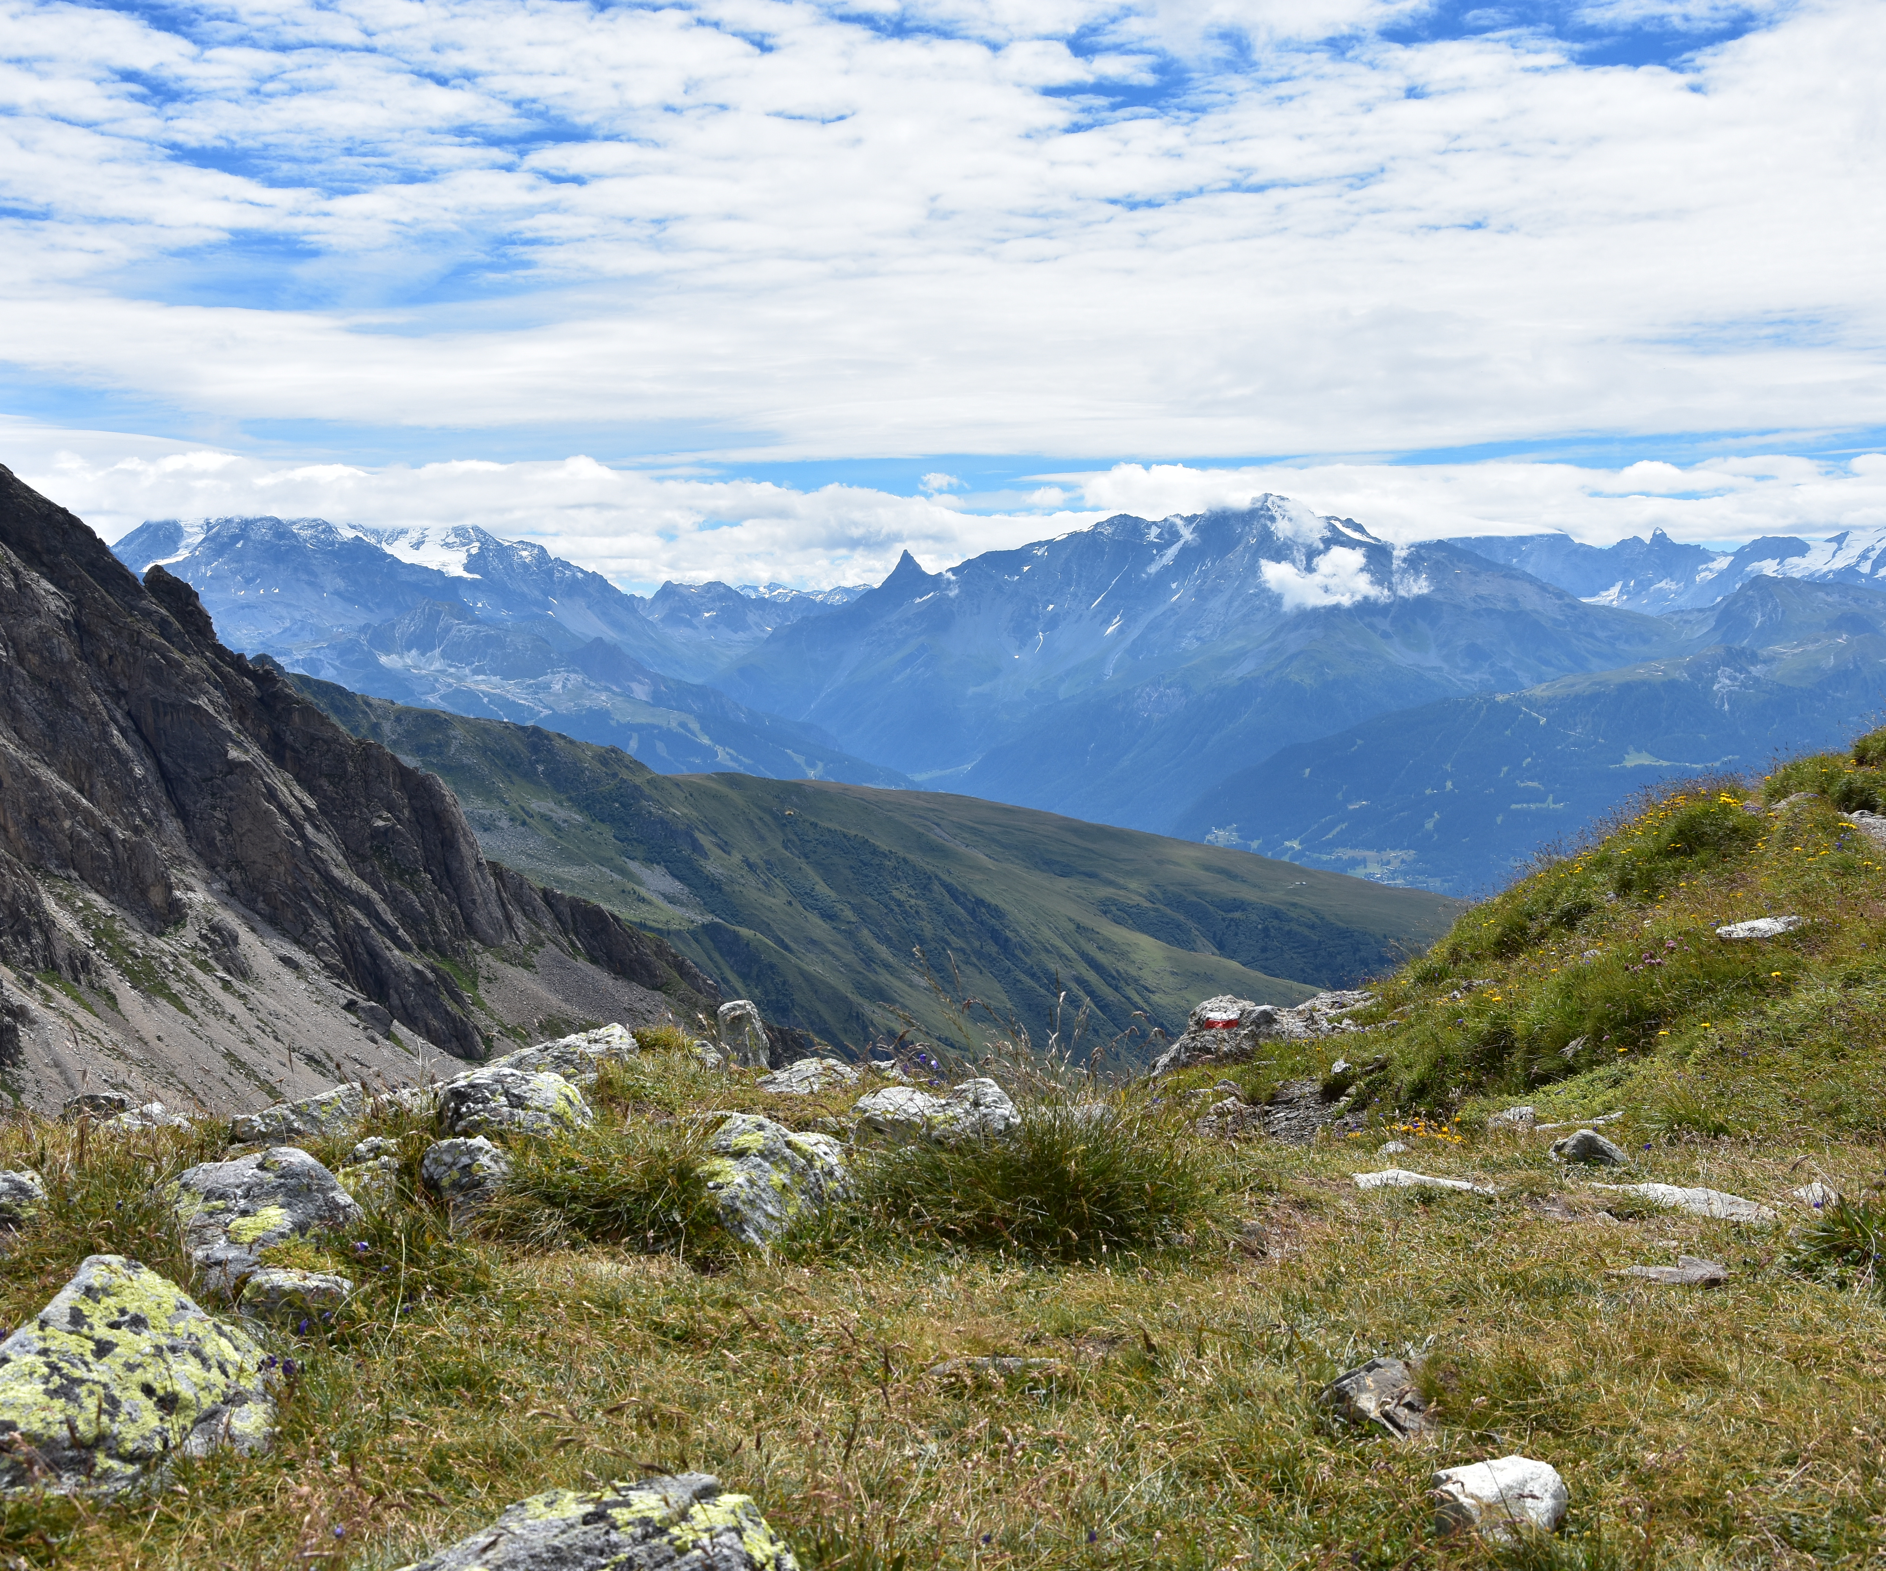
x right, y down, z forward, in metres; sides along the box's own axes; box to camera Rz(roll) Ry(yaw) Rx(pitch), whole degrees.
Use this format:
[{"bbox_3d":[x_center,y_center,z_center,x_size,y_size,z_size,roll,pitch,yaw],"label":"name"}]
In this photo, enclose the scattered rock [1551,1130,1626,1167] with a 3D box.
[{"bbox_3d":[2.163,1.214,9.200,0.265,0.110,0.220,1,2,13],"label":"scattered rock"}]

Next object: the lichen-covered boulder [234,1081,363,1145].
[{"bbox_3d":[-2.227,1.133,9.500,0.465,0.198,0.360,-1,2,-13],"label":"lichen-covered boulder"}]

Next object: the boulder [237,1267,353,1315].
[{"bbox_3d":[-1.452,1.122,6.160,0.262,0.091,0.200,-1,3,-13],"label":"boulder"}]

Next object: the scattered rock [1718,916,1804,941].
[{"bbox_3d":[3.181,0.549,10.701,0.359,0.080,0.220,1,3,17],"label":"scattered rock"}]

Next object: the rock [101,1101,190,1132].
[{"bbox_3d":[-2.417,1.007,8.359,0.280,0.100,0.210,-1,3,-16],"label":"rock"}]

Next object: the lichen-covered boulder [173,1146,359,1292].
[{"bbox_3d":[-1.590,0.999,6.459,0.440,0.305,0.360,-1,3,-14],"label":"lichen-covered boulder"}]

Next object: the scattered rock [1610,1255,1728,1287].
[{"bbox_3d":[1.691,1.124,6.403,0.278,0.061,0.170,1,3,15],"label":"scattered rock"}]

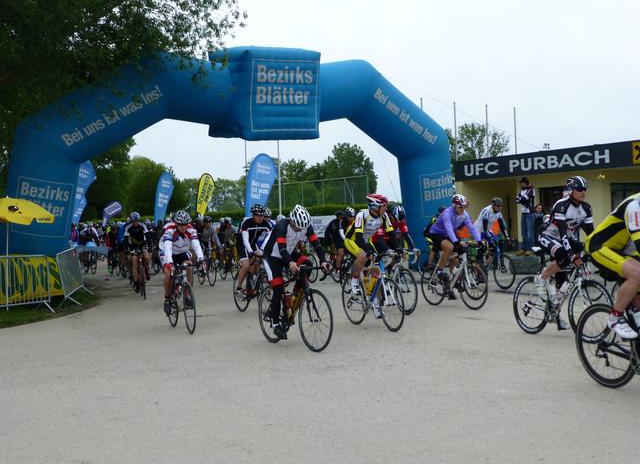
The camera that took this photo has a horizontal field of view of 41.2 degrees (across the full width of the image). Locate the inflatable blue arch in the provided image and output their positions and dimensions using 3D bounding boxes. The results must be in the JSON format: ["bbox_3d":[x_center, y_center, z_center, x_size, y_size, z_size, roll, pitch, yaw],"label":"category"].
[{"bbox_3d":[-1.650,-1.600,21.300,11.400,5.600,1.800,-2,1,-29],"label":"inflatable blue arch"}]

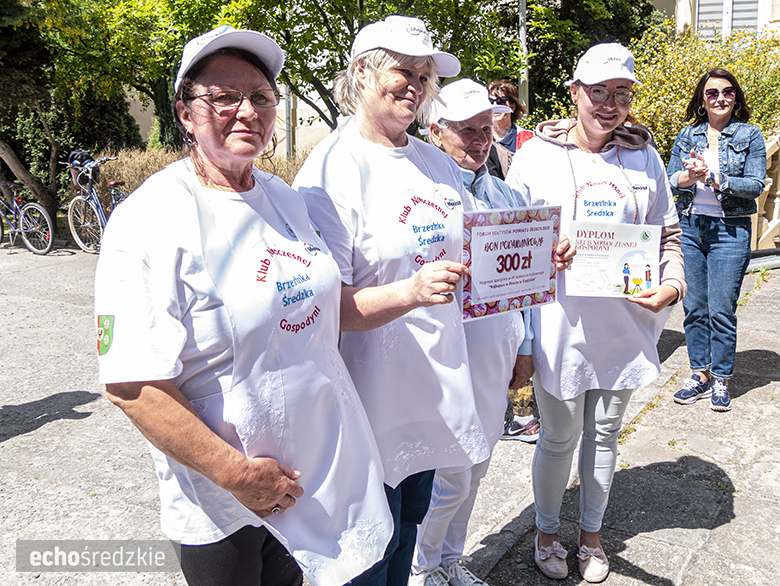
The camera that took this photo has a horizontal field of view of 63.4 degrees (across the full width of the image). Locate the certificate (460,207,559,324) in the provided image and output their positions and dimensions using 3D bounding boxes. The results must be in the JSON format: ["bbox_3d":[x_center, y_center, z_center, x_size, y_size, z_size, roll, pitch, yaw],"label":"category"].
[{"bbox_3d":[0.256,-0.065,1.300,0.300,0.213,0.010,-9,14,-37],"label":"certificate"}]

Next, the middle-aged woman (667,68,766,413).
[{"bbox_3d":[1.640,-0.240,3.200,0.500,1.700,0.400,6,15,29],"label":"middle-aged woman"}]

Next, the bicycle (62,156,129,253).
[{"bbox_3d":[-3.500,-1.100,7.850,0.620,1.090,1.750,0,13,6],"label":"bicycle"}]

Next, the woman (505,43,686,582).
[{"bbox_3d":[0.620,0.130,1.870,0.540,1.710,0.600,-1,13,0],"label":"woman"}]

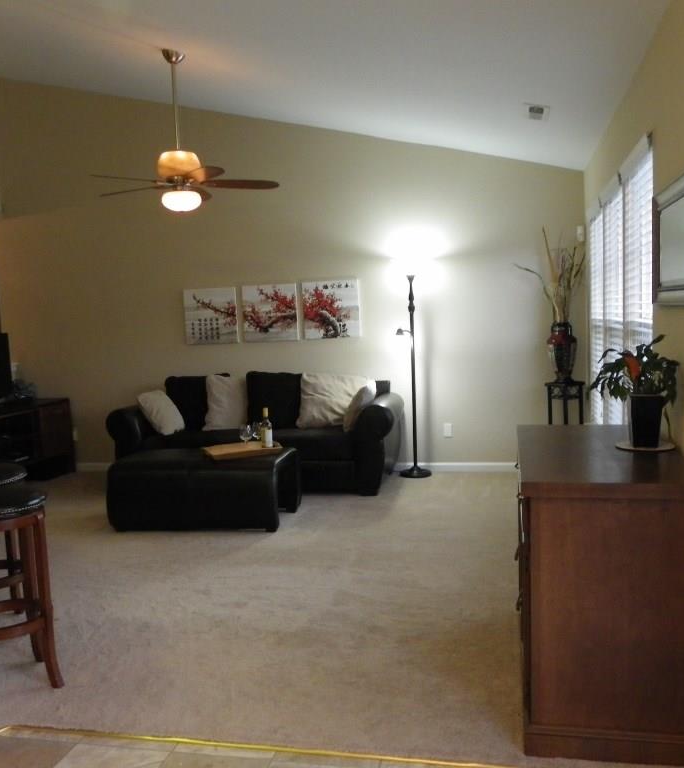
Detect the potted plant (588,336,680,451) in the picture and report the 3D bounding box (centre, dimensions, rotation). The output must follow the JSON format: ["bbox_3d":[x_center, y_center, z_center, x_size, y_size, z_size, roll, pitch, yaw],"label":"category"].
[{"bbox_3d":[1.089,0.026,2.888,0.320,0.420,0.330,-1,5,13],"label":"potted plant"}]

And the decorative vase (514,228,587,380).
[{"bbox_3d":[1.638,-0.611,5.976,0.500,1.210,0.400,-1,6,13],"label":"decorative vase"}]

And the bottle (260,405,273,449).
[{"bbox_3d":[-0.527,0.312,5.367,0.080,0.300,0.080,-1,5,13],"label":"bottle"}]

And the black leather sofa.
[{"bbox_3d":[-0.687,0.387,6.336,2.340,0.900,0.900,-1,6,13],"label":"black leather sofa"}]

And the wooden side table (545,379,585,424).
[{"bbox_3d":[1.804,0.372,6.191,0.310,0.790,0.310,-1,5,13],"label":"wooden side table"}]

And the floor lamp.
[{"bbox_3d":[0.607,-0.065,6.500,0.270,1.700,0.270,-1,5,13],"label":"floor lamp"}]

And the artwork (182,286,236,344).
[{"bbox_3d":[-1.181,-0.613,6.947,0.500,0.500,0.035,-1,5,13],"label":"artwork"}]

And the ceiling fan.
[{"bbox_3d":[-1.035,-1.589,4.854,1.310,1.000,1.310,-1,6,13],"label":"ceiling fan"}]

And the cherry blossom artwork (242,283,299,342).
[{"bbox_3d":[-0.630,-0.625,6.832,0.500,0.500,0.035,-1,5,13],"label":"cherry blossom artwork"}]

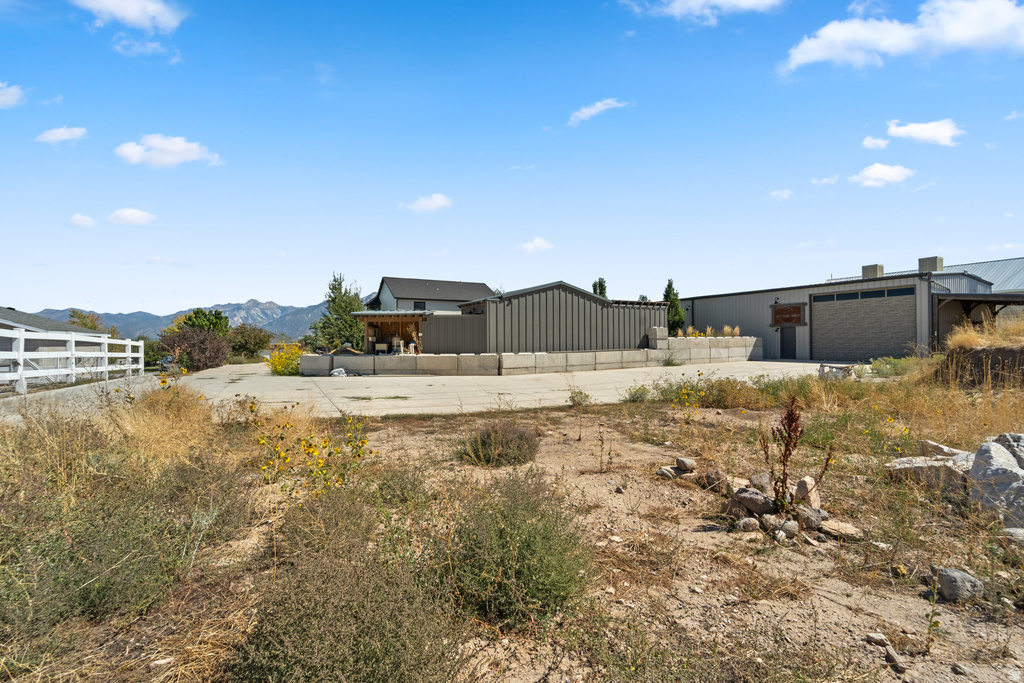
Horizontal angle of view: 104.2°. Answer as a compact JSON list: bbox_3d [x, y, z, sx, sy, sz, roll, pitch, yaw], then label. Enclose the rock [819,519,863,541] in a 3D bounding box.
[{"bbox_3d":[2.508,1.436,3.046,0.270,0.120,0.180,-1,0,39],"label":"rock"}]

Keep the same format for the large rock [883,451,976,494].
[{"bbox_3d":[3.960,1.215,3.780,0.640,0.250,0.460,-1,0,35],"label":"large rock"}]

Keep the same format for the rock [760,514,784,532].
[{"bbox_3d":[1.914,1.337,2.930,0.151,0.085,0.130,-1,0,32],"label":"rock"}]

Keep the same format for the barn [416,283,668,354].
[{"bbox_3d":[1.950,-1.300,24.200,13.200,3.800,6.900,-1,0,-27],"label":"barn"}]

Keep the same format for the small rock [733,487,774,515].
[{"bbox_3d":[1.897,1.249,3.140,0.276,0.145,0.181,0,0,25],"label":"small rock"}]

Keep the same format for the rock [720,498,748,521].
[{"bbox_3d":[1.739,1.313,3.120,0.194,0.110,0.174,0,0,28],"label":"rock"}]

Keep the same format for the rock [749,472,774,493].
[{"bbox_3d":[2.181,1.245,3.500,0.182,0.135,0.162,0,0,31],"label":"rock"}]

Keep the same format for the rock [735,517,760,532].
[{"bbox_3d":[1.883,1.462,3.180,0.175,0.110,0.150,-1,0,31],"label":"rock"}]

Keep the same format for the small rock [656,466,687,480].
[{"bbox_3d":[1.770,1.448,4.372,0.330,0.115,0.250,-1,0,22],"label":"small rock"}]

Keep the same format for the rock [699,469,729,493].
[{"bbox_3d":[1.828,1.259,3.620,0.246,0.145,0.212,0,0,26],"label":"rock"}]

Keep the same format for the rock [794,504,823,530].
[{"bbox_3d":[2.374,1.409,3.191,0.190,0.180,0.180,-1,0,37],"label":"rock"}]

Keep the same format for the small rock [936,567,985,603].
[{"bbox_3d":[2.615,1.417,2.326,0.190,0.170,0.210,-1,0,-42],"label":"small rock"}]

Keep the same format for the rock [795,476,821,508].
[{"bbox_3d":[2.577,1.343,3.488,0.195,0.300,0.150,-1,0,36],"label":"rock"}]

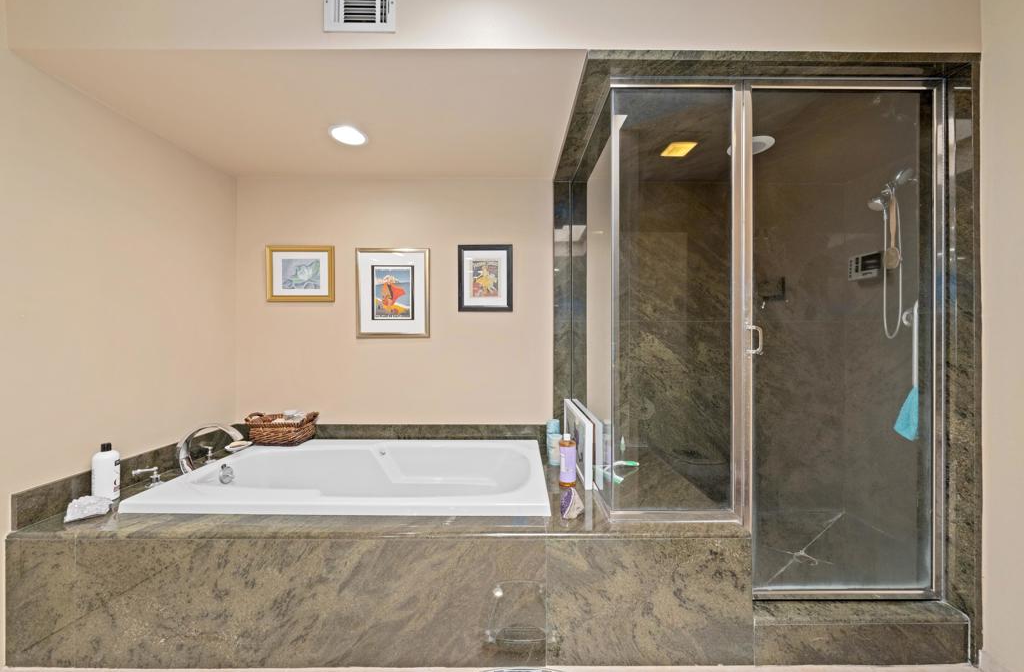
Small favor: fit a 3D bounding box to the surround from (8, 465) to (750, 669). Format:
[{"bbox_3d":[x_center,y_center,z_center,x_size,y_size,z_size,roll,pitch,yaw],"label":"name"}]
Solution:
[{"bbox_3d":[-0.462,0.906,1.819,2.586,0.491,1.063,0,0,0],"label":"surround"}]

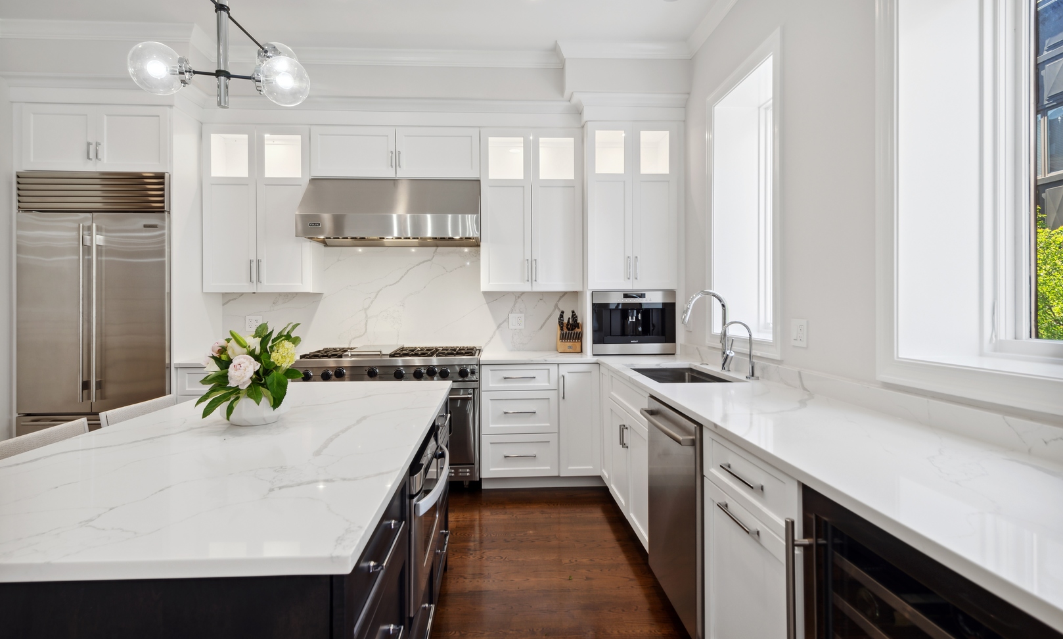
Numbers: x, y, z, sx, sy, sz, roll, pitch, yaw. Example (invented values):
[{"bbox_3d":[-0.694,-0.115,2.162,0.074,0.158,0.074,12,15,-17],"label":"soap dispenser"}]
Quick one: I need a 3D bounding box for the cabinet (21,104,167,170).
[{"bbox_3d":[-2.815,-1.171,3.714,0.911,0.426,0.610,0,1,-3],"label":"cabinet"}]

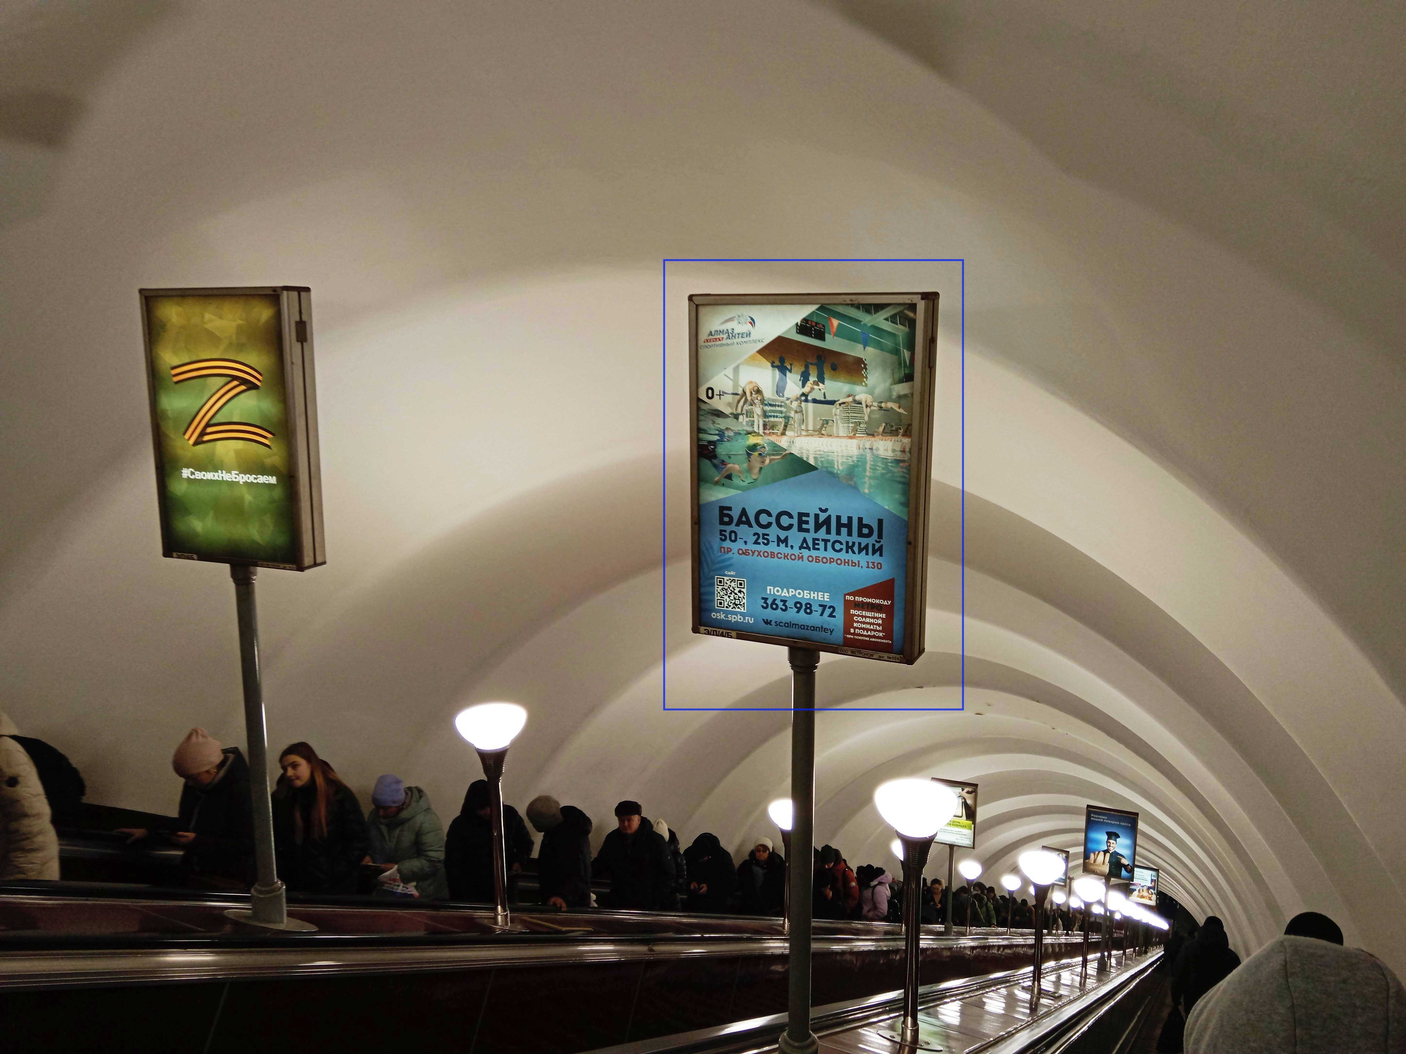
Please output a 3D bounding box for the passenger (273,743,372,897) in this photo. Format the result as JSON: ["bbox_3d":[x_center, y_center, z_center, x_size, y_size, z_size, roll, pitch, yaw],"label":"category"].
[{"bbox_3d":[-1.892,1.820,5.458,0.520,1.646,0.400,5,13,21],"label":"passenger"}]

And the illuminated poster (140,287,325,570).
[{"bbox_3d":[-1.702,-0.361,3.982,0.670,0.983,0.129,4,11,23],"label":"illuminated poster"}]

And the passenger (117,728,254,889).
[{"bbox_3d":[-2.208,1.673,5.015,0.550,1.610,0.500,6,13,25],"label":"passenger"}]

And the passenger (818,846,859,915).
[{"bbox_3d":[1.601,4.653,13.335,0.520,1.840,0.420,9,15,37],"label":"passenger"}]

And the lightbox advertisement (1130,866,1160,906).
[{"bbox_3d":[10.990,8.948,27.397,0.670,0.983,0.129,5,12,25],"label":"lightbox advertisement"}]

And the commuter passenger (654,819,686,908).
[{"bbox_3d":[-0.307,3.210,9.236,0.500,1.662,0.360,6,13,25],"label":"commuter passenger"}]

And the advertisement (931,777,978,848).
[{"bbox_3d":[3.729,4.225,16.276,0.670,0.983,0.129,5,12,25],"label":"advertisement"}]

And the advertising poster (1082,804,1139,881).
[{"bbox_3d":[5.643,4.360,15.166,0.670,0.983,0.129,5,11,24],"label":"advertising poster"}]

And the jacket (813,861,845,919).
[{"bbox_3d":[1.592,4.751,14.329,0.550,0.820,0.420,5,12,25],"label":"jacket"}]

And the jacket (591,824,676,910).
[{"bbox_3d":[-0.538,2.754,8.609,0.600,0.912,0.380,5,13,21],"label":"jacket"}]

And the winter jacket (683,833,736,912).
[{"bbox_3d":[0.054,3.149,9.820,0.520,0.977,0.380,5,13,22],"label":"winter jacket"}]

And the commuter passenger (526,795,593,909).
[{"bbox_3d":[-0.950,2.490,7.170,0.520,1.681,0.440,10,16,40],"label":"commuter passenger"}]

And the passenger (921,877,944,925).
[{"bbox_3d":[4.370,7.468,20.873,0.500,1.660,0.420,3,11,14],"label":"passenger"}]

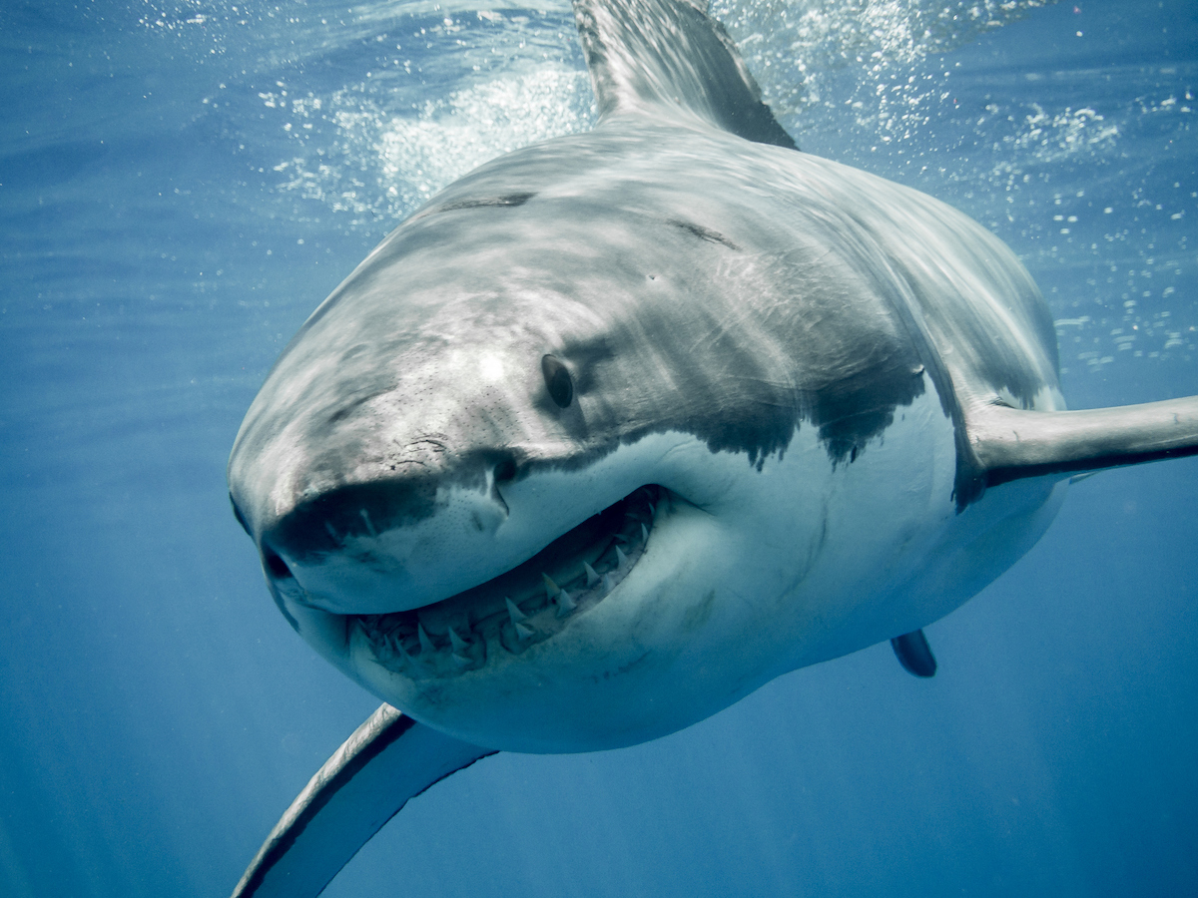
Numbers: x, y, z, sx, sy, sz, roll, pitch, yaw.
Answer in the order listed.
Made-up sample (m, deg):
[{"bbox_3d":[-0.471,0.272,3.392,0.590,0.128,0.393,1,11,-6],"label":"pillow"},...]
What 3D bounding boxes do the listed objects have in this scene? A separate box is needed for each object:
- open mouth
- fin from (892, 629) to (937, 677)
[{"bbox_3d":[-0.082,0.121,2.650,0.310,0.120,0.200,-22,-2,18],"label":"open mouth"},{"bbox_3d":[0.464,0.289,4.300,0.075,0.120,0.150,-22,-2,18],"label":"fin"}]

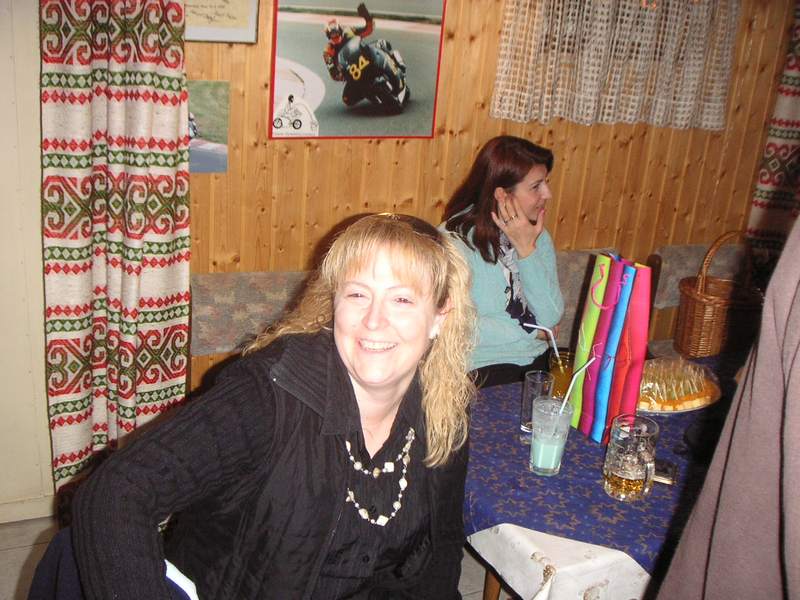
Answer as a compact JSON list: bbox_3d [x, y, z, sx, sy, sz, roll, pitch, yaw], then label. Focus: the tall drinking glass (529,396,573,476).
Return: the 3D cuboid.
[{"bbox_3d":[0.284,0.261,1.662,0.075,0.140,0.075,5,18,0],"label":"tall drinking glass"}]

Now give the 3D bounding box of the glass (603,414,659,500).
[{"bbox_3d":[0.433,0.296,1.613,0.086,0.128,0.113,0,18,-14],"label":"glass"}]

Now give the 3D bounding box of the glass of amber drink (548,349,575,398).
[{"bbox_3d":[0.367,0.187,1.940,0.100,0.125,0.086,8,18,11],"label":"glass of amber drink"}]

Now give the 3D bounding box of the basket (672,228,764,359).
[{"bbox_3d":[0.894,-0.028,2.408,0.240,0.335,0.250,-5,20,-28],"label":"basket"}]

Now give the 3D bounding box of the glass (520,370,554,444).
[{"bbox_3d":[0.289,0.215,1.840,0.060,0.120,0.060,5,18,0],"label":"glass"}]

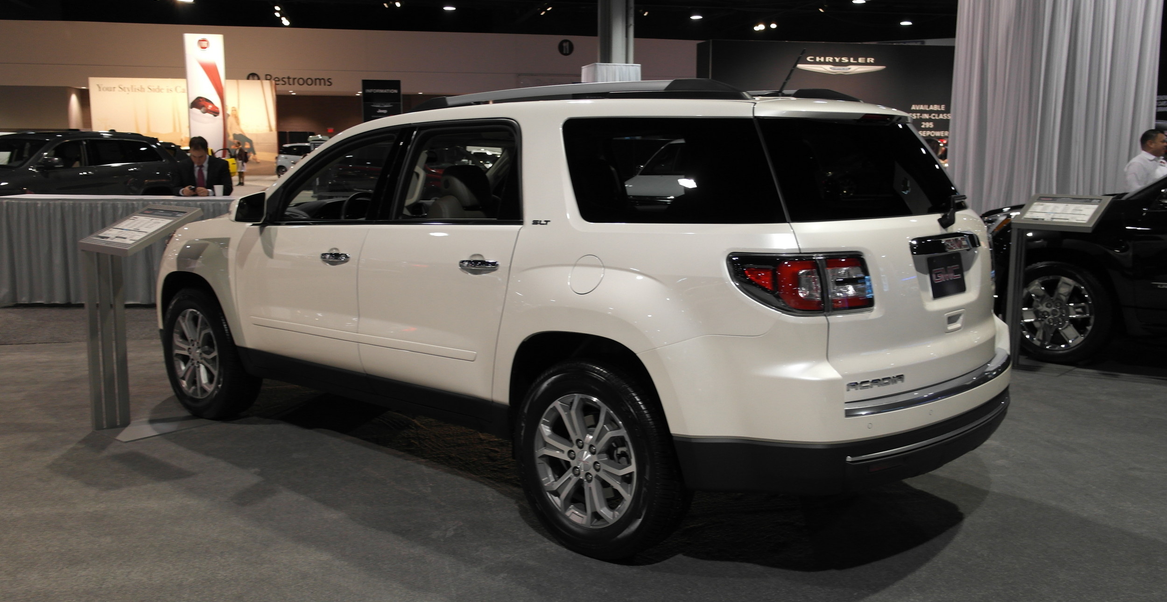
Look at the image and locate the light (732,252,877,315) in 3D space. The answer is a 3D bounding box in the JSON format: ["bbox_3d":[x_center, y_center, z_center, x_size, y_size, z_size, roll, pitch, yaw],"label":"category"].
[{"bbox_3d":[0.740,-0.071,3.318,0.390,0.215,0.330,8,11,40],"label":"light"}]

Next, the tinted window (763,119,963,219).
[{"bbox_3d":[1.208,-0.530,3.850,1.620,0.480,0.150,-9,-20,-48],"label":"tinted window"}]

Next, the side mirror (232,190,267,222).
[{"bbox_3d":[-1.769,-0.482,5.092,0.145,0.165,0.200,8,12,40],"label":"side mirror"}]

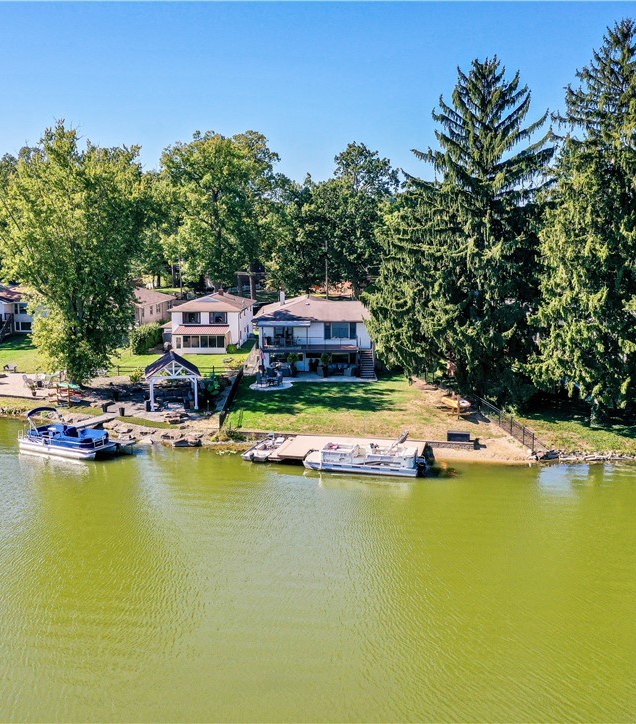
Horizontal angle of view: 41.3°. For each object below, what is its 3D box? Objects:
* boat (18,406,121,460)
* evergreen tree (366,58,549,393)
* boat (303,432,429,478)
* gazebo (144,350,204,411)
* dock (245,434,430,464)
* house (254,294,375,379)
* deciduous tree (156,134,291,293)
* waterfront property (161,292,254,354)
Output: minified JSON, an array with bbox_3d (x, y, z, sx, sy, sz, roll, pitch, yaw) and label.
[{"bbox_3d":[-16.902,4.681,56.514,6.600,2.700,2.600,4,9,27],"label":"boat"},{"bbox_3d":[11.254,-10.392,66.700,14.173,26.378,14.000,0,8,0],"label":"evergreen tree"},{"bbox_3d":[3.000,5.615,52.457,7.400,2.200,2.450,2,9,14],"label":"boat"},{"bbox_3d":[-11.661,1.491,67.577,4.200,4.004,5.100,-2,8,-15],"label":"gazebo"},{"bbox_3d":[1.800,5.936,54.602,10.200,0.800,5.400,2,8,11],"label":"dock"},{"bbox_3d":[-0.400,-3.577,90.301,12.300,7.100,17.000,0,9,0],"label":"house"},{"bbox_3d":[-13.993,-20.252,126.404,18.743,27.695,18.743,0,8,0],"label":"deciduous tree"},{"bbox_3d":[-12.712,-5.177,103.021,8.600,6.311,17.500,0,8,2],"label":"waterfront property"}]

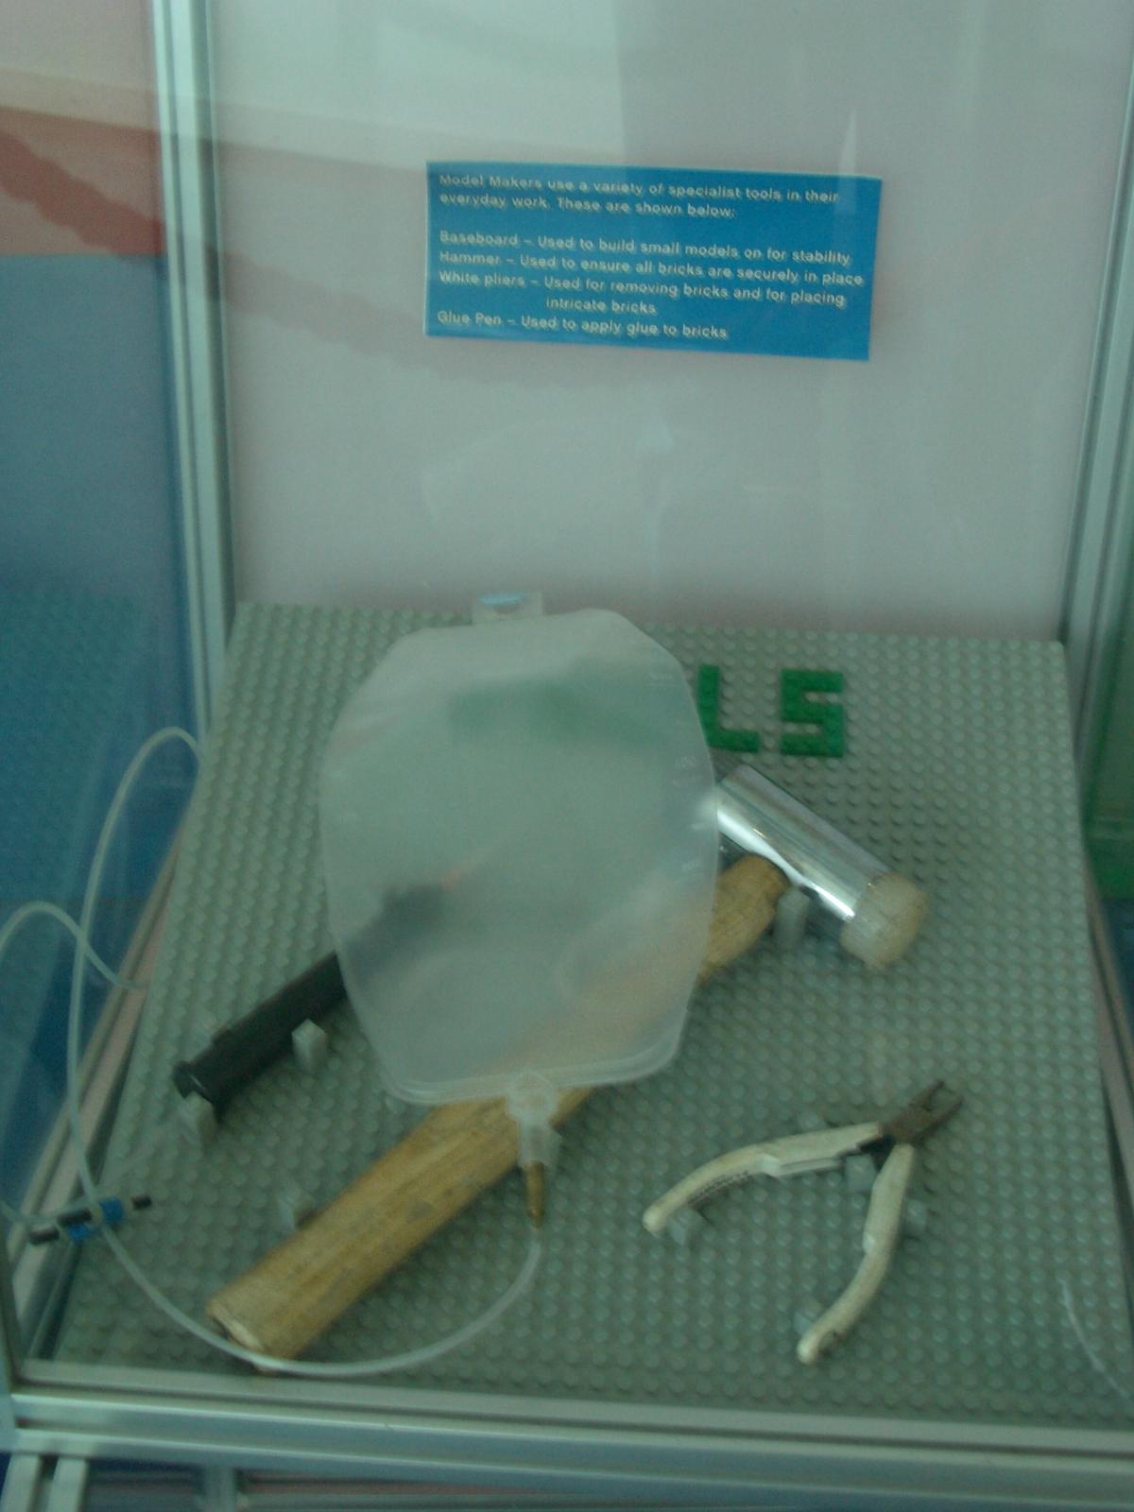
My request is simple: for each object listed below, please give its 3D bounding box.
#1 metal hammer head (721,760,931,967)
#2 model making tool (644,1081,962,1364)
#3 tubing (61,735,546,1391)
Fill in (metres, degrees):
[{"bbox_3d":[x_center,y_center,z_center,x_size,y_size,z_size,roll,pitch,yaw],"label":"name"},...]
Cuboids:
[{"bbox_3d":[0.086,0.034,0.769,0.094,0.033,0.033,37,56,25],"label":"metal hammer head"},{"bbox_3d":[0.088,0.140,0.690,0.114,0.014,0.074,-33,50,-30],"label":"model making tool"},{"bbox_3d":[-0.085,0.086,0.717,0.172,0.040,0.254,3,48,3],"label":"tubing"}]

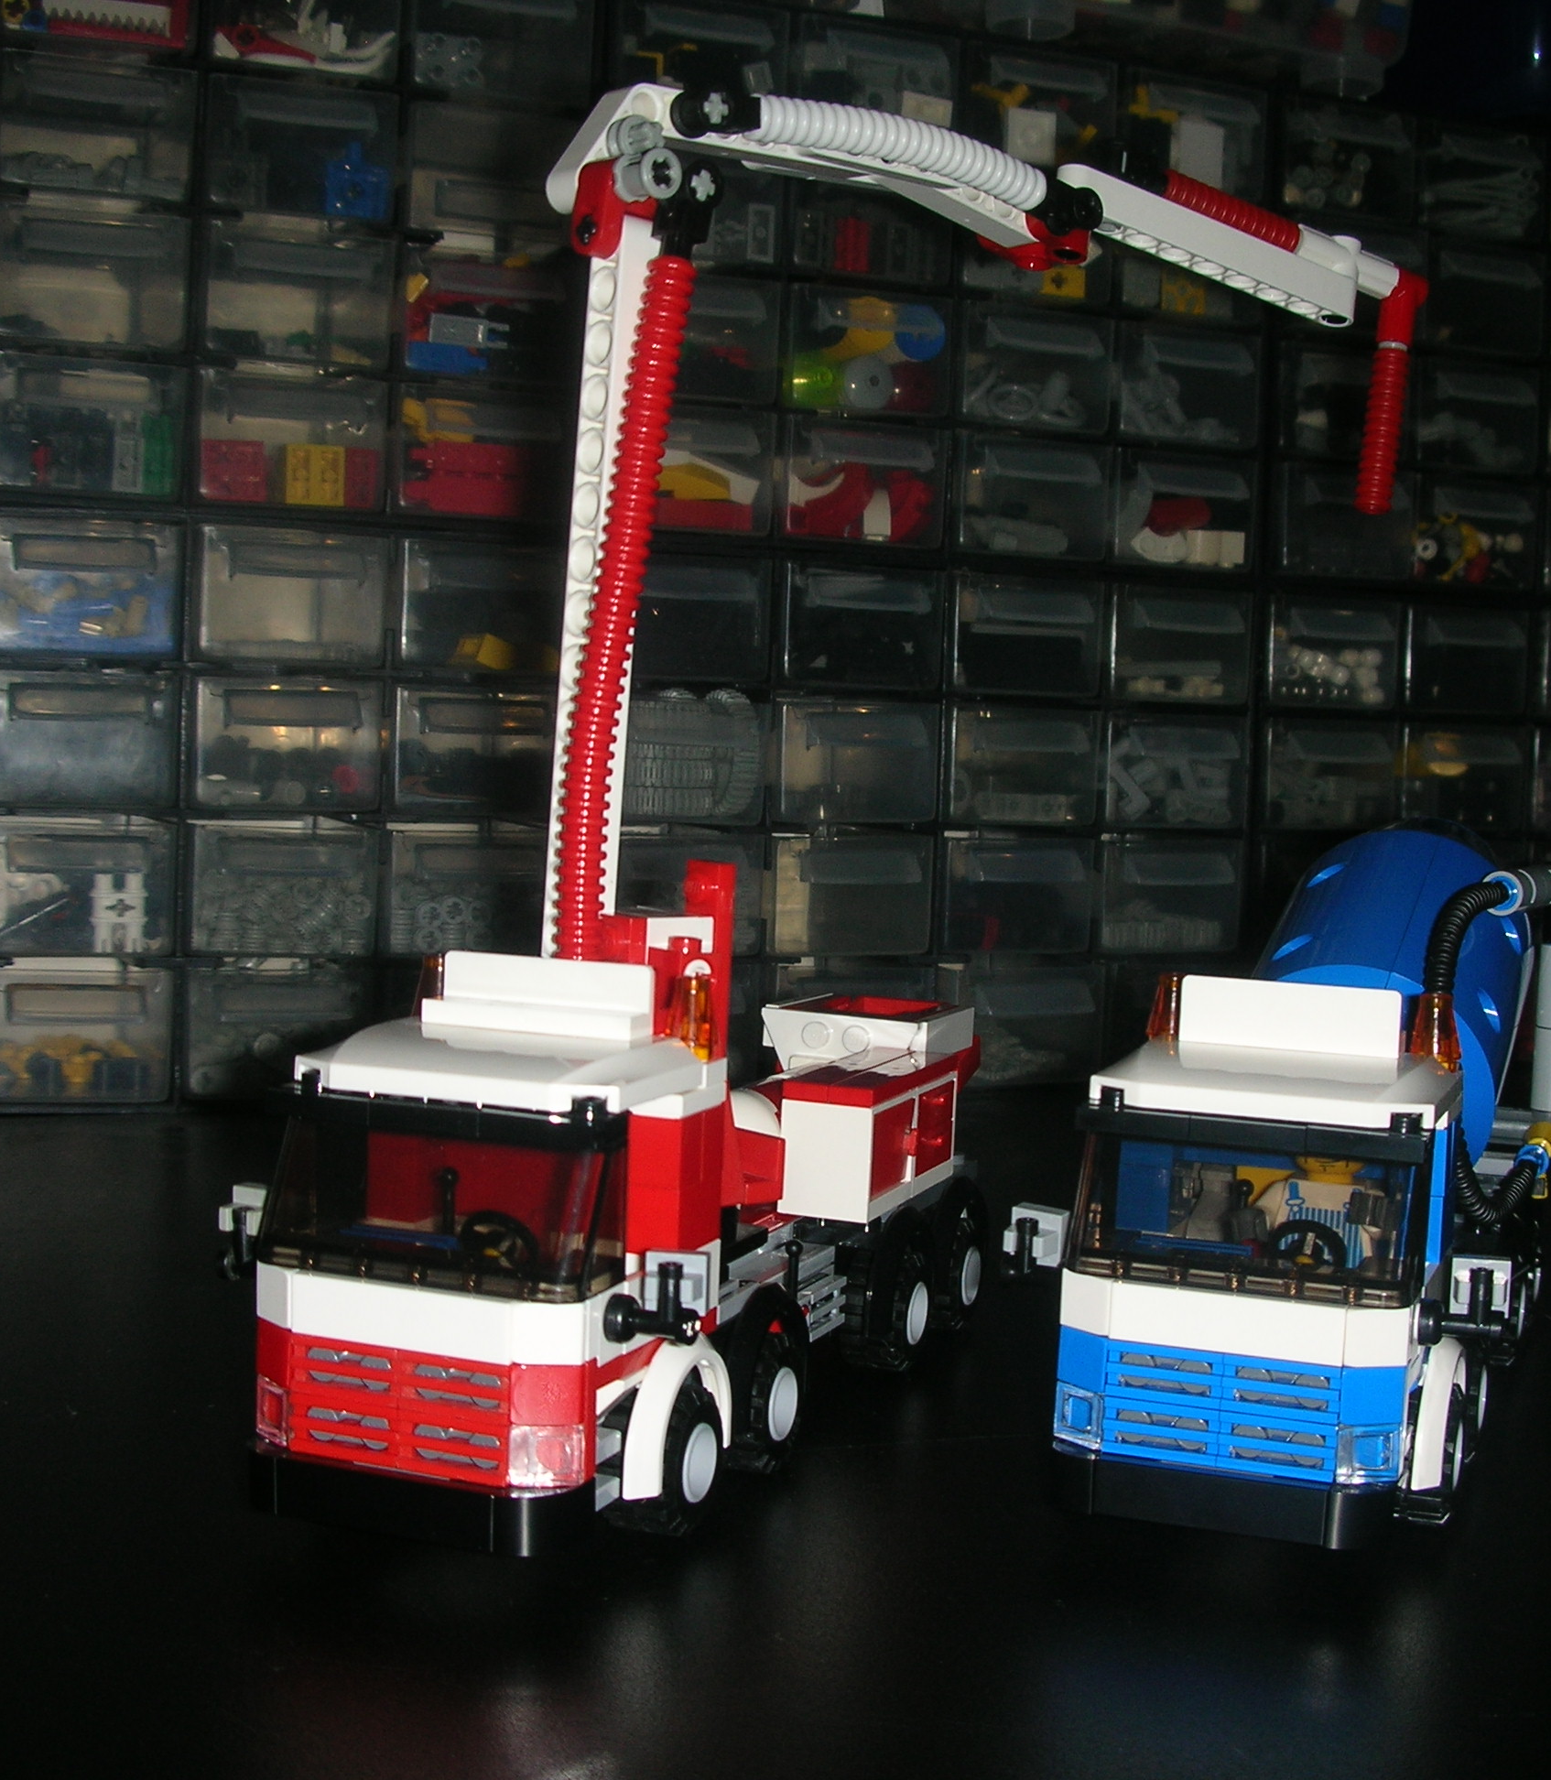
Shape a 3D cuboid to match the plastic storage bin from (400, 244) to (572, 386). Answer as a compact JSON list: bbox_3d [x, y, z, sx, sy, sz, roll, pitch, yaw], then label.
[{"bbox_3d":[-0.108,-0.180,0.795,0.056,0.040,0.138,1,3,-21],"label":"plastic storage bin"}]

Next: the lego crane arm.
[{"bbox_3d":[0.045,-0.053,0.409,0.197,0.139,0.027,-1,5,-35],"label":"lego crane arm"}]

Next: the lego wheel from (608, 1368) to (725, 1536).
[{"bbox_3d":[-0.016,0.078,0.331,0.012,0.021,0.021,3,3,23],"label":"lego wheel"}]

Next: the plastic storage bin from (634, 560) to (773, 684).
[{"bbox_3d":[-0.053,-0.091,0.822,0.056,0.040,0.138,1,3,-21],"label":"plastic storage bin"}]

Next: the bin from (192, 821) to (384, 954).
[{"bbox_3d":[-0.170,-0.004,0.782,0.056,0.040,0.138,1,3,-21],"label":"bin"}]

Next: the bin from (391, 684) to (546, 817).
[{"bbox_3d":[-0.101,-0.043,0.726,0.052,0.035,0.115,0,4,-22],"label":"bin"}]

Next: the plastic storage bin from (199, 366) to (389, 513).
[{"bbox_3d":[-0.166,-0.138,0.775,0.056,0.040,0.138,1,3,-21],"label":"plastic storage bin"}]

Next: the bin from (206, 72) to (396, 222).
[{"bbox_3d":[-0.163,-0.224,0.770,0.056,0.040,0.138,1,3,-21],"label":"bin"}]

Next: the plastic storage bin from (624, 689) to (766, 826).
[{"bbox_3d":[-0.047,-0.043,0.747,0.052,0.035,0.115,0,4,-22],"label":"plastic storage bin"}]

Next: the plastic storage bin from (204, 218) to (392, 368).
[{"bbox_3d":[-0.164,-0.181,0.772,0.056,0.040,0.138,1,3,-21],"label":"plastic storage bin"}]

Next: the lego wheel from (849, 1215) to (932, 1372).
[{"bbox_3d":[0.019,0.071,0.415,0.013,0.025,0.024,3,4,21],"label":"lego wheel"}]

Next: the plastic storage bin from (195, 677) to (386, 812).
[{"bbox_3d":[-0.156,-0.044,0.718,0.054,0.037,0.112,0,4,-23],"label":"plastic storage bin"}]

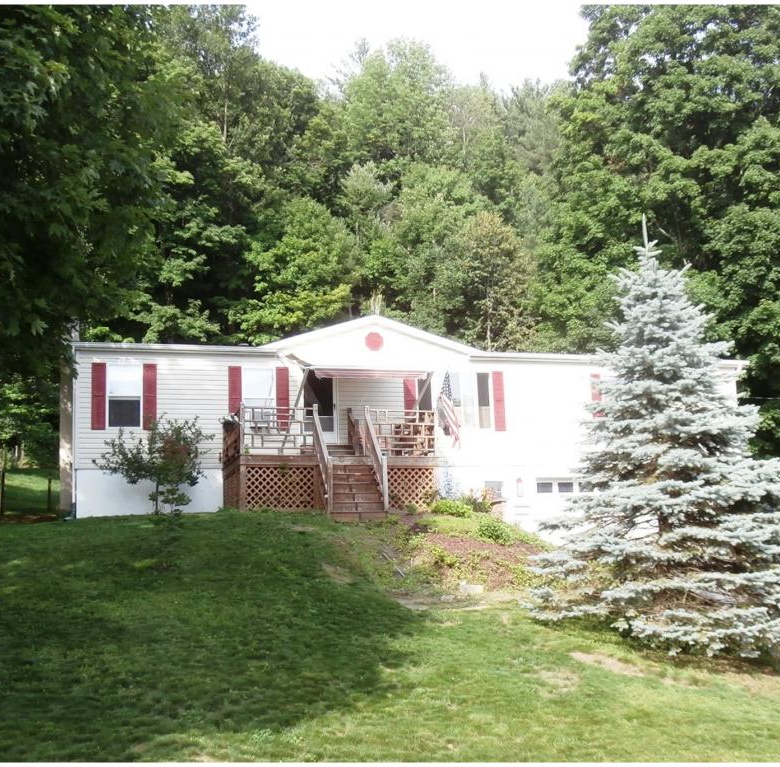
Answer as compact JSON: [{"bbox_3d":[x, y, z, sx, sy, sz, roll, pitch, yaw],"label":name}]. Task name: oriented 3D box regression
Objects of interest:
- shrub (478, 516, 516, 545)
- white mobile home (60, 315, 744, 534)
[{"bbox_3d":[1.796,2.510,15.096,0.647,0.456,0.614,-1,-8,0],"label":"shrub"},{"bbox_3d":[0.252,1.875,24.044,16.491,5.780,8.200,1,-9,-16],"label":"white mobile home"}]

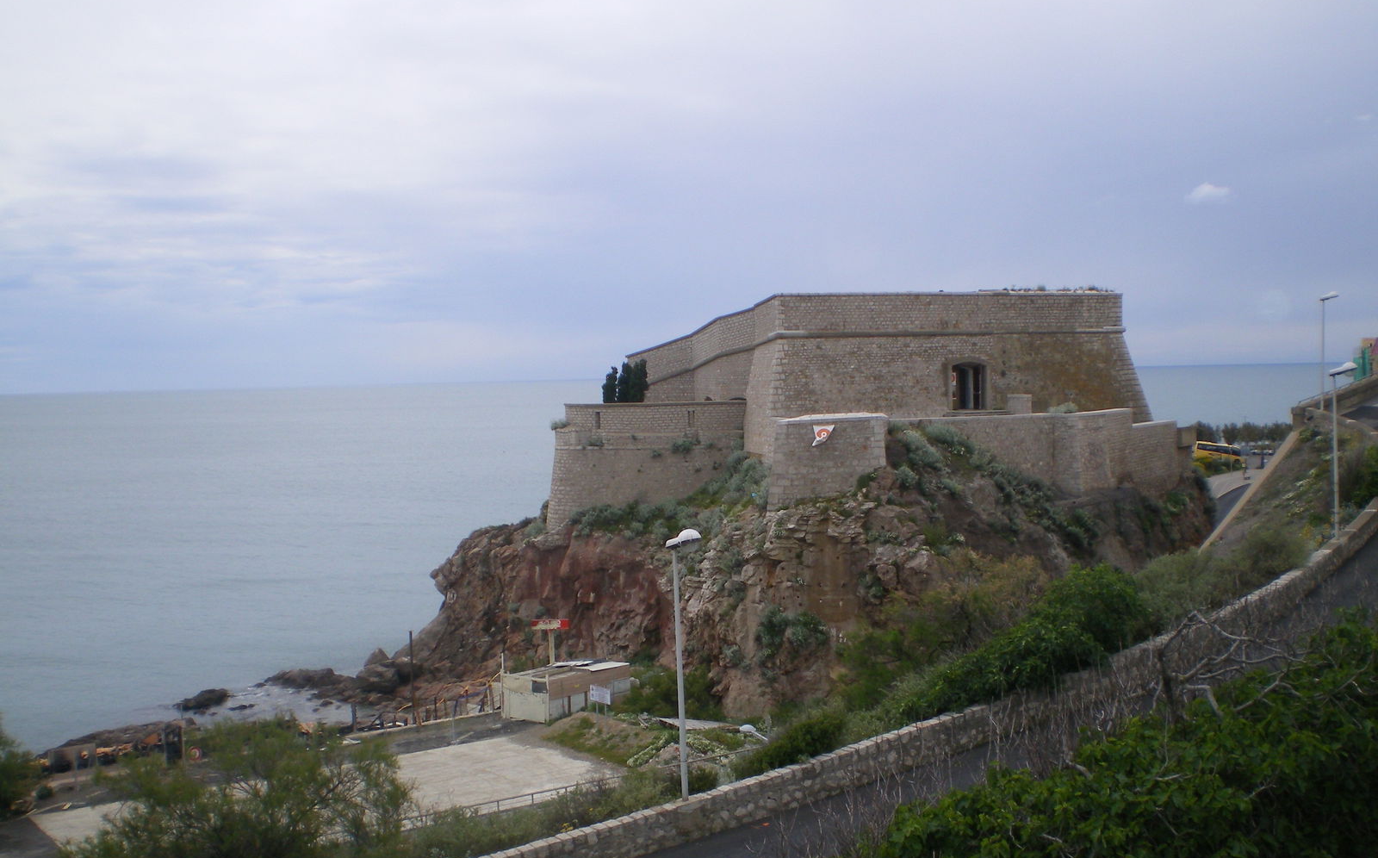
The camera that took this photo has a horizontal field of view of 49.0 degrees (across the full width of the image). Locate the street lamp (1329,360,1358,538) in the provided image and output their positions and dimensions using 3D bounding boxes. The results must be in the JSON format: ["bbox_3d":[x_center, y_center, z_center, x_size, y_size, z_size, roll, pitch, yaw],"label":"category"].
[{"bbox_3d":[25.262,0.780,58.333,1.000,6.800,0.500,0,3,38],"label":"street lamp"}]

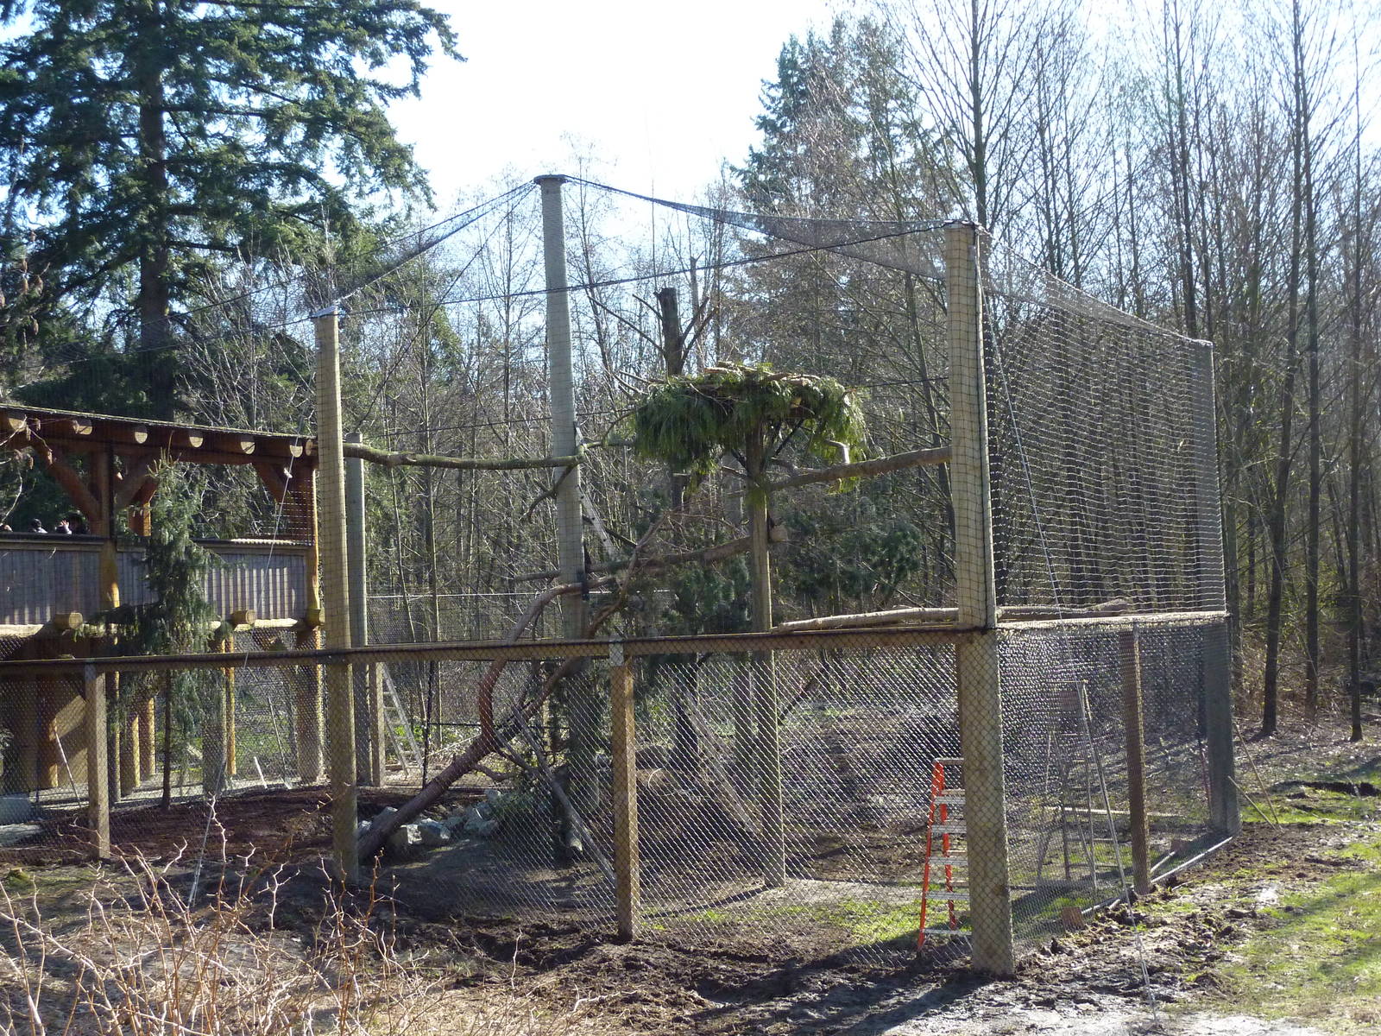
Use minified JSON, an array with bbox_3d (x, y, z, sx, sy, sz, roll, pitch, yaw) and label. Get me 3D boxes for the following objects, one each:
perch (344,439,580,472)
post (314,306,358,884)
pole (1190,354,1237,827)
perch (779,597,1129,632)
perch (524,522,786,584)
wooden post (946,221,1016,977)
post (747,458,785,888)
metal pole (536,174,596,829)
[{"bbox_3d":[-2.548,-0.673,19.466,0.160,0.263,3.708,-5,-4,44],"label":"perch"},{"bbox_3d":[-3.491,0.741,17.695,0.240,5.647,0.240,-4,-4,29],"label":"post"},{"bbox_3d":[6.226,0.811,21.320,0.290,5.854,0.290,-3,-4,29],"label":"pole"},{"bbox_3d":[2.568,0.893,16.676,4.652,0.175,0.140,0,-4,-36],"label":"perch"},{"bbox_3d":[-0.602,0.406,20.230,0.200,0.336,5.508,0,-4,-35],"label":"perch"},{"bbox_3d":[2.321,0.619,14.504,0.320,6.072,0.320,-4,-4,29],"label":"wooden post"},{"bbox_3d":[0.745,1.467,17.733,0.180,4.328,0.180,-4,-4,29],"label":"post"},{"bbox_3d":[-1.442,-0.247,21.161,0.310,7.682,0.310,-5,-4,29],"label":"metal pole"}]

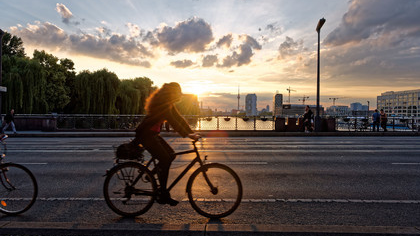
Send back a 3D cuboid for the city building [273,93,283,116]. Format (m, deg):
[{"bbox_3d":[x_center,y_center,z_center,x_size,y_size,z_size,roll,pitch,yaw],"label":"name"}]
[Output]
[{"bbox_3d":[149.000,-23.500,625.000,19.000,57.000,21.000,0,1,2],"label":"city building"}]

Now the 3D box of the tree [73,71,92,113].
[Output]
[{"bbox_3d":[-31.600,-4.100,70.000,7.000,16.000,7.500,0,1,0],"label":"tree"}]

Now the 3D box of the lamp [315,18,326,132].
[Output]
[{"bbox_3d":[7.770,-2.870,19.600,0.450,7.800,1.300,0,1,2],"label":"lamp"}]

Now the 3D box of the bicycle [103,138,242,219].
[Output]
[{"bbox_3d":[-0.480,0.765,3.580,1.780,1.040,0.580,0,1,2],"label":"bicycle"}]

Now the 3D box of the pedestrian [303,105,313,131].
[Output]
[{"bbox_3d":[6.357,0.078,18.200,0.480,1.780,0.530,0,1,-30],"label":"pedestrian"}]

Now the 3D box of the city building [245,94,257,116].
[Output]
[{"bbox_3d":[103.000,-27.500,720.000,27.000,65.000,24.000,0,1,2],"label":"city building"}]

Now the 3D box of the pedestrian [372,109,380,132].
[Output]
[{"bbox_3d":[12.235,0.191,20.600,0.550,1.680,0.380,0,1,9],"label":"pedestrian"}]

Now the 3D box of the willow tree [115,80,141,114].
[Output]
[{"bbox_3d":[-28.900,-4.600,98.000,9.300,17.000,9.300,0,1,0],"label":"willow tree"}]

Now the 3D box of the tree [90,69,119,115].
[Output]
[{"bbox_3d":[-29.100,-4.900,78.000,9.000,17.500,9.000,0,1,0],"label":"tree"}]

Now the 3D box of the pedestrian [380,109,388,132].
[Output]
[{"bbox_3d":[12.650,0.200,20.300,0.420,1.640,0.500,0,1,15],"label":"pedestrian"}]

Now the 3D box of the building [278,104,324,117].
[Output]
[{"bbox_3d":[173.196,-13.250,530.000,74.000,24.000,50.000,0,1,18],"label":"building"}]

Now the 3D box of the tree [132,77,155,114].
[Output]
[{"bbox_3d":[-17.946,-4.688,75.000,8.000,13.000,8.000,0,1,0],"label":"tree"}]

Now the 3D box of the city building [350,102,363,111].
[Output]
[{"bbox_3d":[313.929,-17.143,600.000,27.000,31.000,27.000,1,1,30],"label":"city building"}]

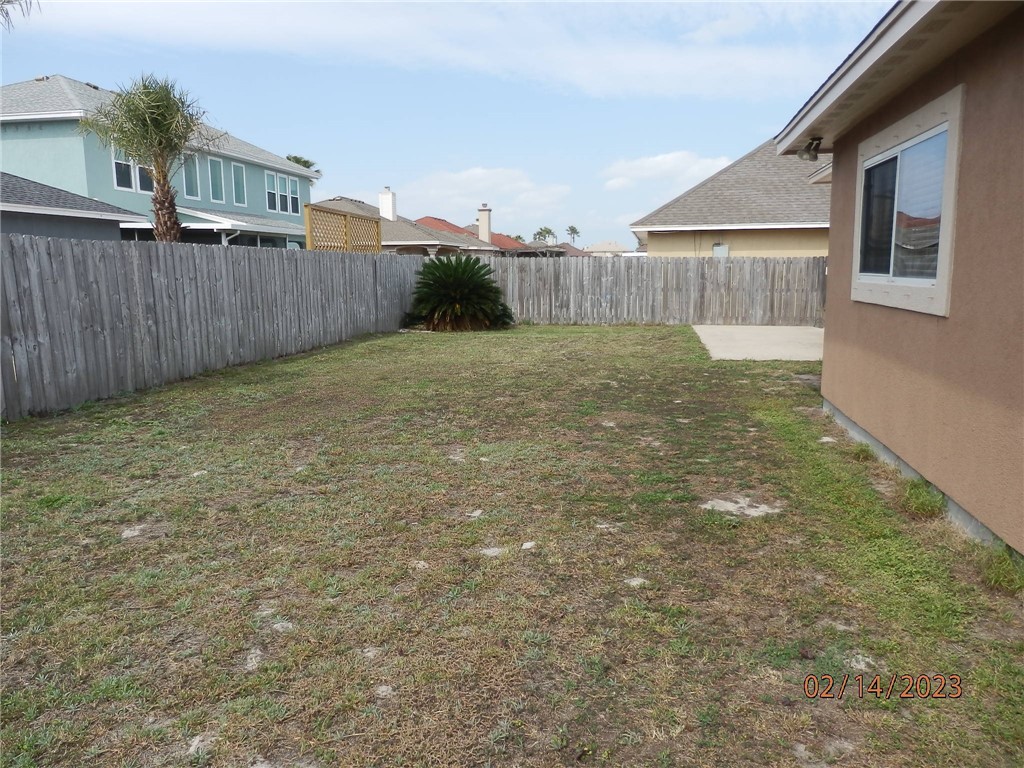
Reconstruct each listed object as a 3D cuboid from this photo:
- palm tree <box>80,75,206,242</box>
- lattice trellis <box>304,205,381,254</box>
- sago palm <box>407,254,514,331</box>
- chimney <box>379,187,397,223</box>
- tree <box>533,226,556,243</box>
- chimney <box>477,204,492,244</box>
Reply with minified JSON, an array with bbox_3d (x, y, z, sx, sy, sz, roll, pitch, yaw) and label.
[{"bbox_3d":[-6.777,-3.165,13.877,2.320,4.950,2.400,0,9,0],"label":"palm tree"},{"bbox_3d":[-3.465,-2.298,15.796,0.120,2.640,3.740,2,9,12],"label":"lattice trellis"},{"bbox_3d":[-1.271,-2.258,18.220,2.570,1.810,2.400,0,9,0],"label":"sago palm"},{"bbox_3d":[-6.284,-9.128,37.741,0.700,1.710,0.680,2,9,12],"label":"chimney"},{"bbox_3d":[4.829,-19.584,110.298,3.570,7.510,3.570,0,9,0],"label":"tree"},{"bbox_3d":[-1.679,-10.178,47.193,0.720,2.520,0.700,2,9,12],"label":"chimney"}]

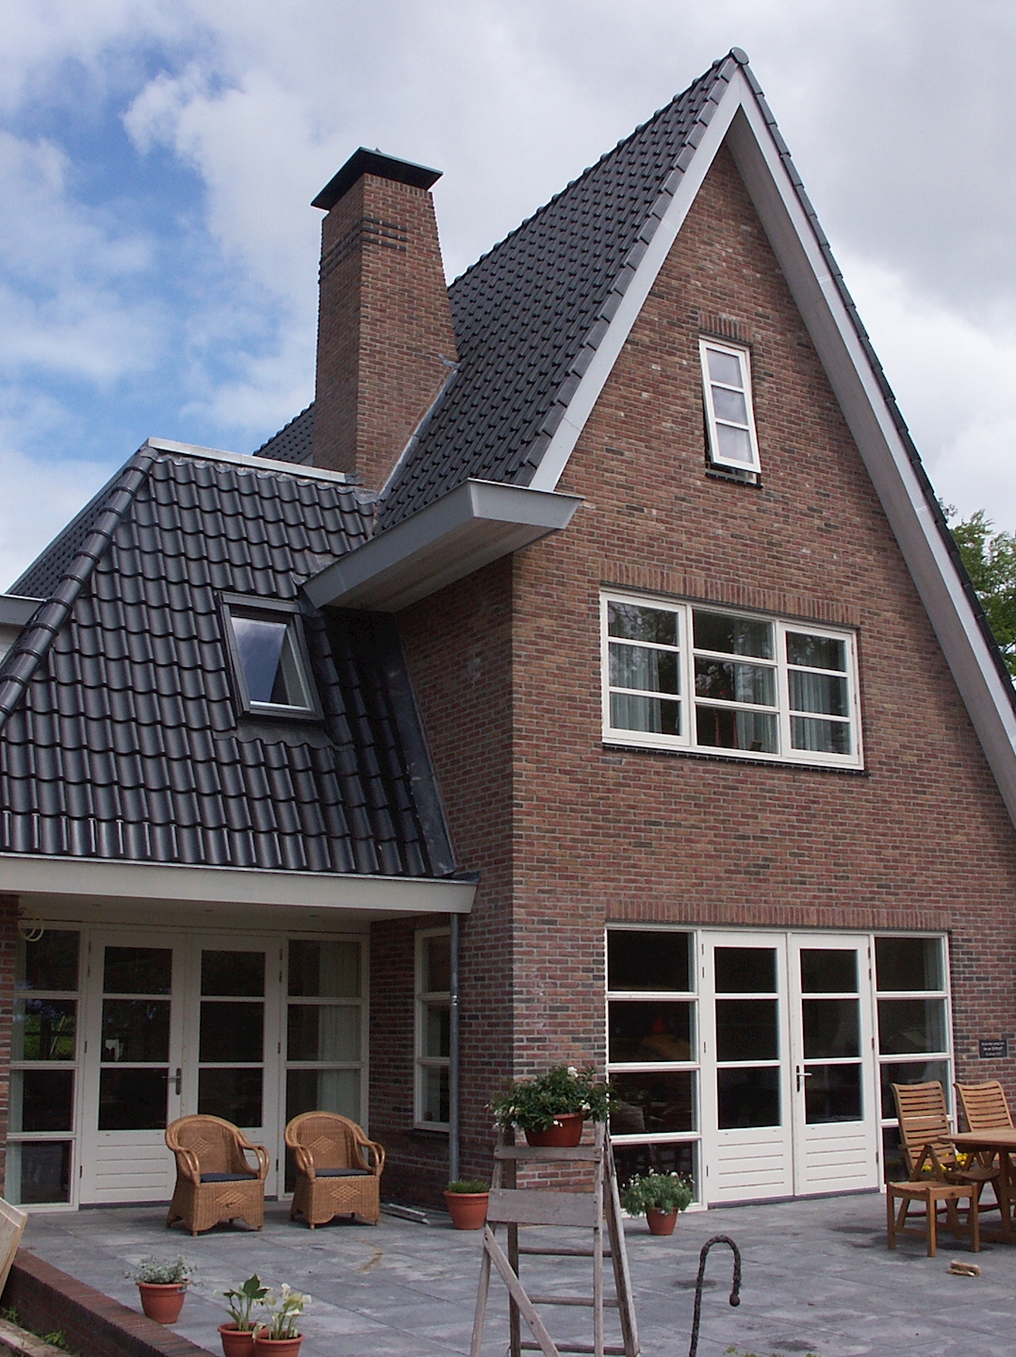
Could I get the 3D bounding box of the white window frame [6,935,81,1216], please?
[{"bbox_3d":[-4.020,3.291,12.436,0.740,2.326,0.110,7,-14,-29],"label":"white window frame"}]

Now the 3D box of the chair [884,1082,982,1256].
[{"bbox_3d":[3.072,3.506,10.555,0.570,1.080,0.640,7,-14,-29],"label":"chair"}]

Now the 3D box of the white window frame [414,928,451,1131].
[{"bbox_3d":[-0.621,3.078,12.863,0.100,1.720,0.720,7,-14,-29],"label":"white window frame"}]

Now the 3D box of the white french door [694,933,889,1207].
[{"bbox_3d":[2.488,3.417,13.013,1.990,2.301,0.120,7,-14,-29],"label":"white french door"}]

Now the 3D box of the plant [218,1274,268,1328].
[{"bbox_3d":[-1.210,2.865,6.720,0.240,0.240,0.210,7,-15,-29],"label":"plant"}]

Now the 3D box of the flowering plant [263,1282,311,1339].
[{"bbox_3d":[-1.002,2.877,6.650,0.220,0.250,0.220,7,-14,-29],"label":"flowering plant"}]

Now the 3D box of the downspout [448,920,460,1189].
[{"bbox_3d":[-0.453,3.226,12.314,0.080,2.386,0.080,0,-13,0],"label":"downspout"}]

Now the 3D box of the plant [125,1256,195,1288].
[{"bbox_3d":[-1.834,3.128,7.720,0.350,0.170,0.330,7,-15,-29],"label":"plant"}]

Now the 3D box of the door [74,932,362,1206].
[{"bbox_3d":[-2.531,3.497,13.262,2.630,2.306,0.120,7,-14,-29],"label":"door"}]

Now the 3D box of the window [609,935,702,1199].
[{"bbox_3d":[1.235,3.254,12.303,0.970,2.310,0.110,7,-15,-29],"label":"window"}]

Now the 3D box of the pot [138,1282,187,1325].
[{"bbox_3d":[-1.859,3.358,7.917,0.270,0.215,0.270,0,-13,0],"label":"pot"}]

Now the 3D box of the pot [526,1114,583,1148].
[{"bbox_3d":[0.215,2.148,6.950,0.285,0.155,0.250,7,-14,-29],"label":"pot"}]

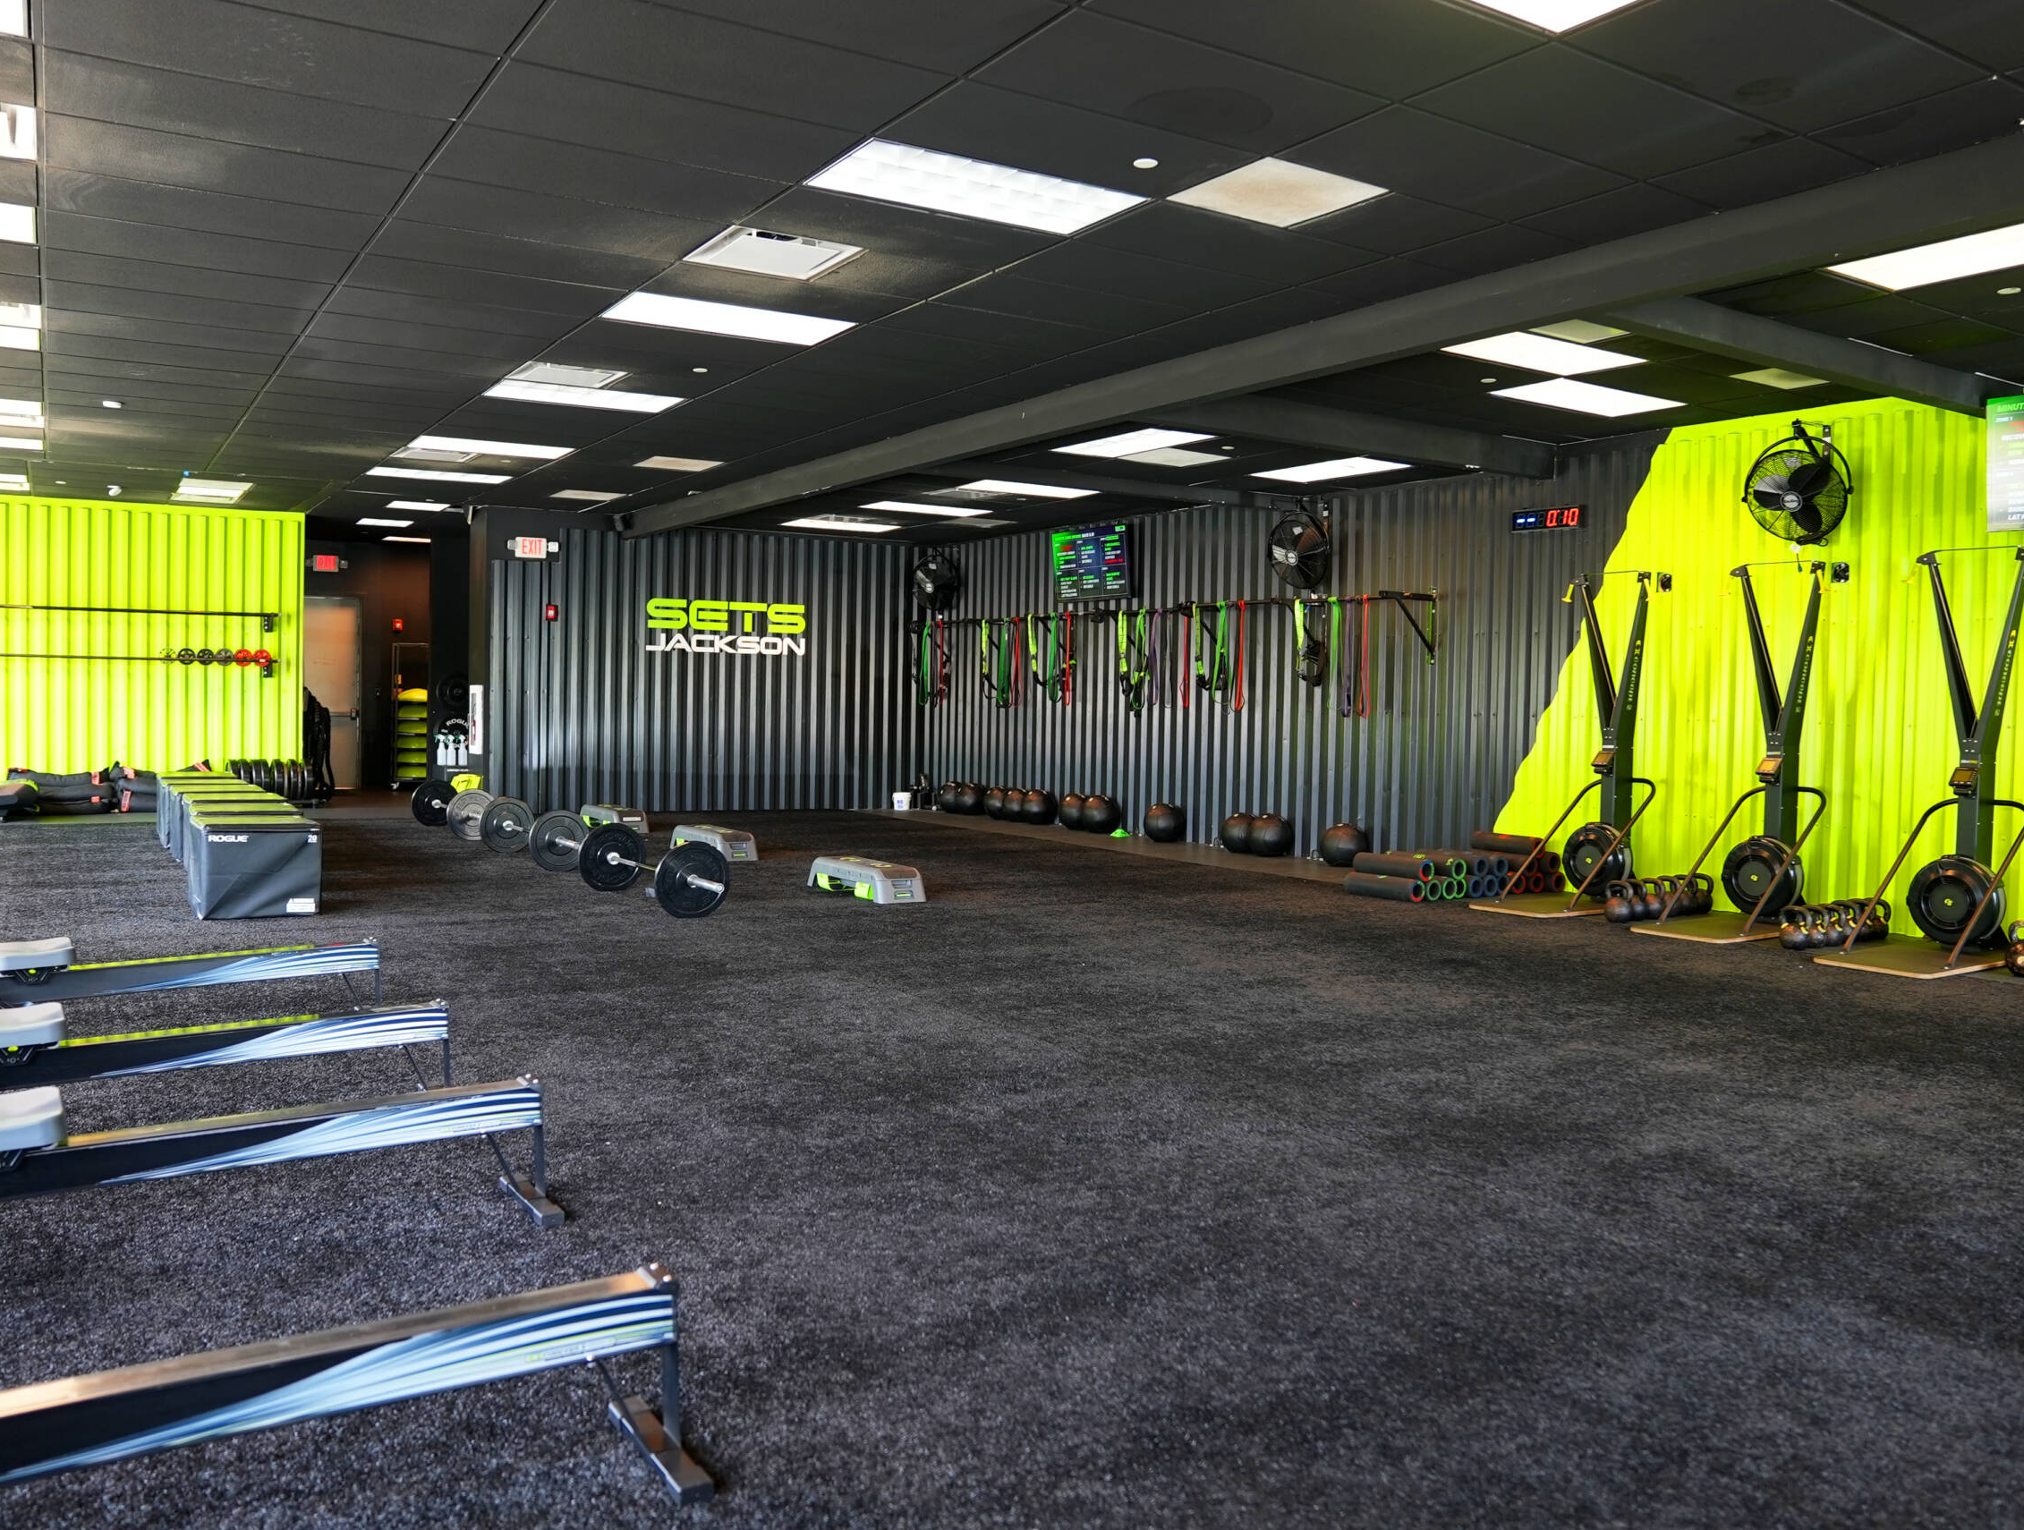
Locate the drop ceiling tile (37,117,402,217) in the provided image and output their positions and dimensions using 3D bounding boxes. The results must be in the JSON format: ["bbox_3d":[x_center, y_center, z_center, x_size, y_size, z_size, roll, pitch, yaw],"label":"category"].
[{"bbox_3d":[-2.776,-2.139,5.437,1.219,0.030,0.610,-1,3,-33],"label":"drop ceiling tile"}]

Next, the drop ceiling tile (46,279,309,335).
[{"bbox_3d":[-4.048,-2.237,7.470,1.200,0.020,0.600,-1,3,-32],"label":"drop ceiling tile"}]

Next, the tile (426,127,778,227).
[{"bbox_3d":[-1.455,-2.146,5.554,1.219,0.030,0.610,-1,3,-33],"label":"tile"}]

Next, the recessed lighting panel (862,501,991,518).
[{"bbox_3d":[-0.846,-2.592,15.347,1.219,0.060,0.610,-1,3,-33],"label":"recessed lighting panel"}]

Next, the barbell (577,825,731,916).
[{"bbox_3d":[-2.212,0.634,9.345,0.450,0.450,2.180,-1,3,-35],"label":"barbell"}]

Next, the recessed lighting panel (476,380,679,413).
[{"bbox_3d":[-2.719,-2.363,9.776,1.200,0.060,0.600,-1,3,-32],"label":"recessed lighting panel"}]

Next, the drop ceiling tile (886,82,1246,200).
[{"bbox_3d":[0.215,-2.084,5.121,1.200,0.020,0.600,-1,3,-32],"label":"drop ceiling tile"}]

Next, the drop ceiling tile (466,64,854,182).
[{"bbox_3d":[-1.117,-2.107,5.043,1.200,0.020,0.600,-1,3,-32],"label":"drop ceiling tile"}]

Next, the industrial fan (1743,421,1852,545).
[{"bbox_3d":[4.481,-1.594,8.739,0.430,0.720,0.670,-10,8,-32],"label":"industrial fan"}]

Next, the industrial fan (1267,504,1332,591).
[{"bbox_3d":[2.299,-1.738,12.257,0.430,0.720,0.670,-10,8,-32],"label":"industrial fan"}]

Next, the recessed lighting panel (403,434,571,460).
[{"bbox_3d":[-4.012,-2.471,11.824,1.200,0.050,0.600,-1,3,-32],"label":"recessed lighting panel"}]

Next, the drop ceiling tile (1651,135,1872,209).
[{"bbox_3d":[2.592,-2.067,5.309,0.525,0.030,0.610,-1,3,-33],"label":"drop ceiling tile"}]

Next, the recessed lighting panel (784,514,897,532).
[{"bbox_3d":[-1.898,-2.739,17.490,1.200,0.060,0.600,-1,3,-32],"label":"recessed lighting panel"}]

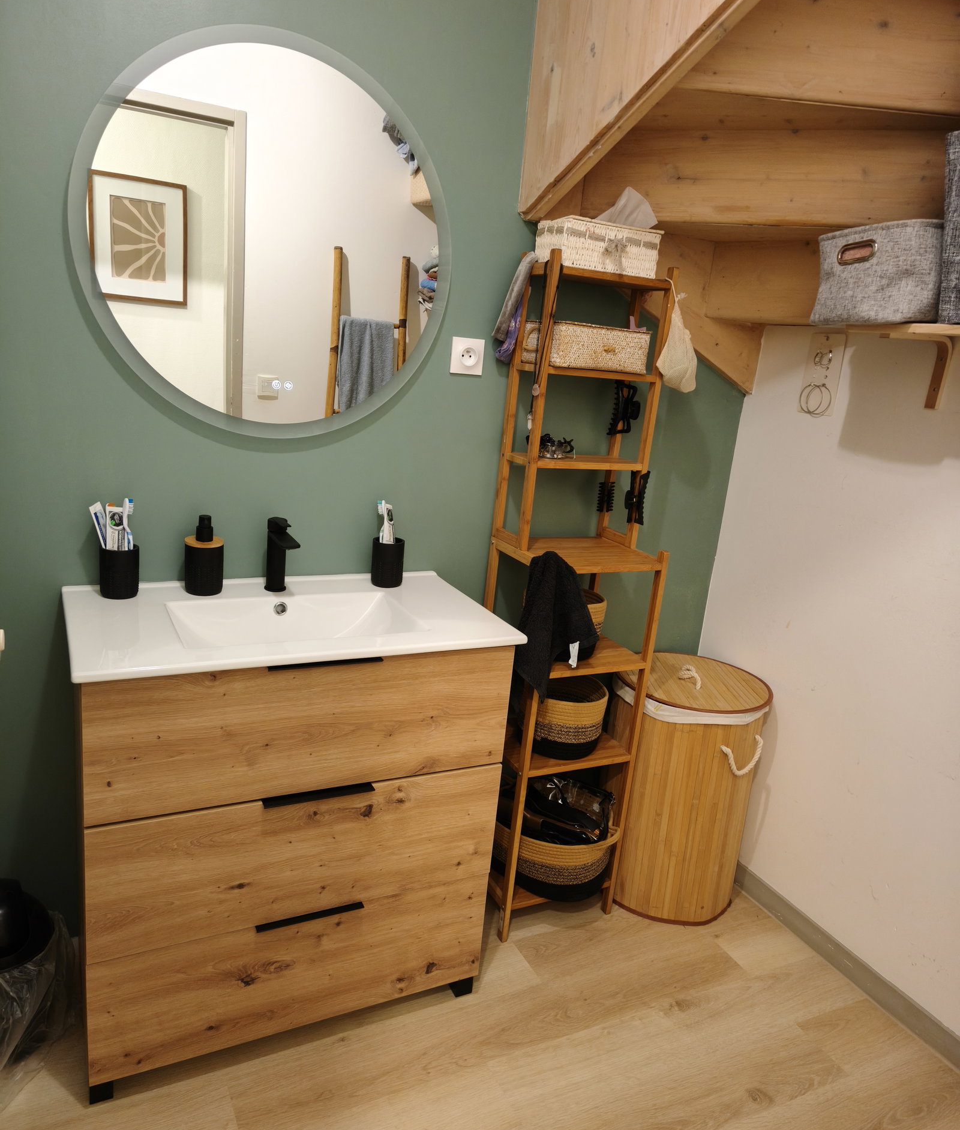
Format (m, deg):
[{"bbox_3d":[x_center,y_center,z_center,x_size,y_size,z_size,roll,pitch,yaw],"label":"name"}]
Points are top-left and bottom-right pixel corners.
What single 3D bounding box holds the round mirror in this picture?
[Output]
[{"bbox_3d":[-0.400,-0.633,1.681,0.743,0.743,0.035,-2,17,-28],"label":"round mirror"}]

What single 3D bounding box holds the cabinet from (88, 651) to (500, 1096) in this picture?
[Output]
[{"bbox_3d":[-0.417,0.525,1.817,0.794,0.842,0.424,-2,17,-28],"label":"cabinet"}]

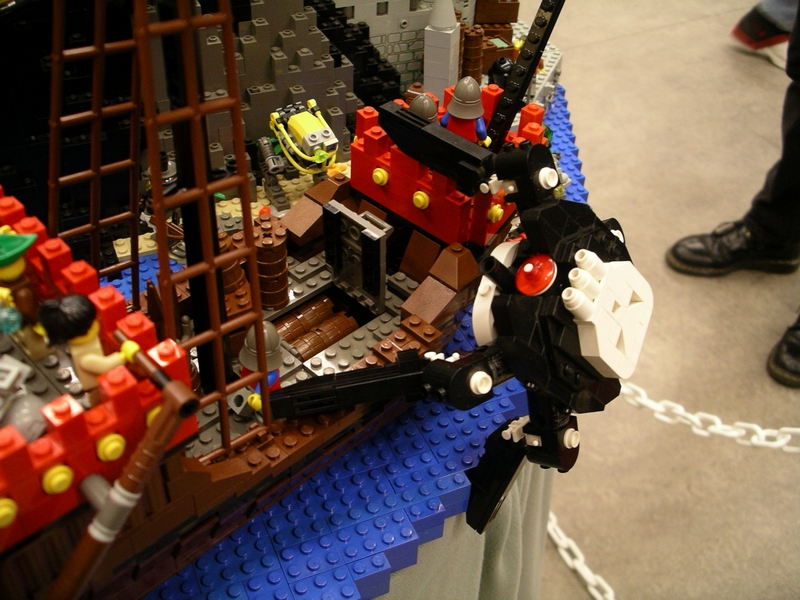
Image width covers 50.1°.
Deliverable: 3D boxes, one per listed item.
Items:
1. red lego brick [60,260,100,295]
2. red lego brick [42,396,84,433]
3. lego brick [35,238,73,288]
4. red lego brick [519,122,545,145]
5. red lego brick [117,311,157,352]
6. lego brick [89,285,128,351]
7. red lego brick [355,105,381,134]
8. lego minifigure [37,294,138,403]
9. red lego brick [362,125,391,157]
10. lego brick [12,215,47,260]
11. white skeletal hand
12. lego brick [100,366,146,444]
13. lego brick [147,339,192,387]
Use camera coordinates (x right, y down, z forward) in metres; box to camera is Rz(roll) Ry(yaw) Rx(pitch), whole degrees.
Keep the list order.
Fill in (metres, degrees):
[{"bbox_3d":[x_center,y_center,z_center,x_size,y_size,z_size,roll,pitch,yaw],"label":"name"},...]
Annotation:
[{"bbox_3d":[-0.100,-0.006,0.270,0.008,0.011,0.008,34,49,31],"label":"red lego brick"},{"bbox_3d":[-0.089,0.032,0.228,0.008,0.011,0.008,34,49,31],"label":"red lego brick"},{"bbox_3d":[-0.112,-0.014,0.279,0.008,0.011,0.008,-32,52,-33],"label":"lego brick"},{"bbox_3d":[0.059,-0.073,0.382,0.008,0.011,0.008,27,46,25],"label":"red lego brick"},{"bbox_3d":[-0.078,0.010,0.254,0.008,0.011,0.008,-32,52,-33],"label":"red lego brick"},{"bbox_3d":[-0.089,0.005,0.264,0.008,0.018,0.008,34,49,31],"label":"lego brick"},{"bbox_3d":[-0.014,-0.081,0.387,0.008,0.011,0.008,-24,47,-29],"label":"red lego brick"},{"bbox_3d":[-0.090,0.016,0.252,0.025,0.042,0.022,-19,45,-24],"label":"lego minifigure"},{"bbox_3d":[-0.010,-0.070,0.377,0.008,0.011,0.008,33,50,29],"label":"red lego brick"},{"bbox_3d":[-0.123,-0.021,0.287,0.008,0.011,0.008,-32,52,-33],"label":"lego brick"},{"bbox_3d":[0.077,0.003,0.320,0.008,0.046,0.040,0,59,47],"label":"white skeletal hand"},{"bbox_3d":[-0.078,0.025,0.237,0.008,0.011,0.008,-32,52,-33],"label":"lego brick"},{"bbox_3d":[-0.067,0.018,0.246,0.008,0.011,0.008,-32,52,-33],"label":"lego brick"}]

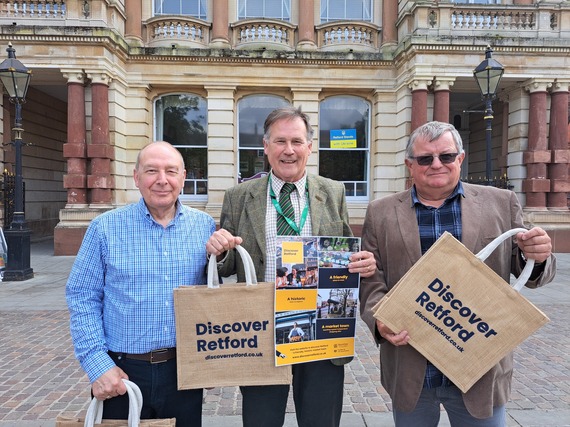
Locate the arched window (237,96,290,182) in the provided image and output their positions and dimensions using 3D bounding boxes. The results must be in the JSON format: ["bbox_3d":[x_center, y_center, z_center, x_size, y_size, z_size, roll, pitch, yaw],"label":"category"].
[{"bbox_3d":[-0.581,-1.728,10.606,1.370,2.850,0.220,1,3,-2],"label":"arched window"}]

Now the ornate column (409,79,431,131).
[{"bbox_3d":[3.232,-1.617,9.539,0.530,3.100,0.530,1,3,-2],"label":"ornate column"}]

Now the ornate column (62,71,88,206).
[{"bbox_3d":[-4.850,-1.688,9.196,0.530,3.100,0.530,1,3,-2],"label":"ornate column"}]

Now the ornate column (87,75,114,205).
[{"bbox_3d":[-4.281,-1.683,9.220,0.530,3.100,0.530,1,3,-2],"label":"ornate column"}]

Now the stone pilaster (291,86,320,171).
[{"bbox_3d":[0.545,-1.688,10.475,0.760,3.120,0.420,1,3,-2],"label":"stone pilaster"}]

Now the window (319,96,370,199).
[{"bbox_3d":[1.642,-1.708,10.701,1.370,2.850,0.220,1,3,-2],"label":"window"}]

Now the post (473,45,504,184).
[{"bbox_3d":[3.579,-0.911,7.017,0.420,4.070,0.420,1,3,-2],"label":"post"}]

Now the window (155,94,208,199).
[{"bbox_3d":[-2.774,-1.747,10.513,1.370,2.850,0.220,1,3,-2],"label":"window"}]

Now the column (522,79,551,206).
[{"bbox_3d":[6.189,-1.591,9.665,0.530,3.100,0.530,1,3,-2],"label":"column"}]

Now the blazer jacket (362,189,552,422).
[{"bbox_3d":[0.555,0.262,1.370,0.590,0.750,0.350,2,3,16],"label":"blazer jacket"}]

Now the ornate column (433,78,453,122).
[{"bbox_3d":[3.772,-1.612,9.562,0.530,3.100,0.530,1,3,-2],"label":"ornate column"}]

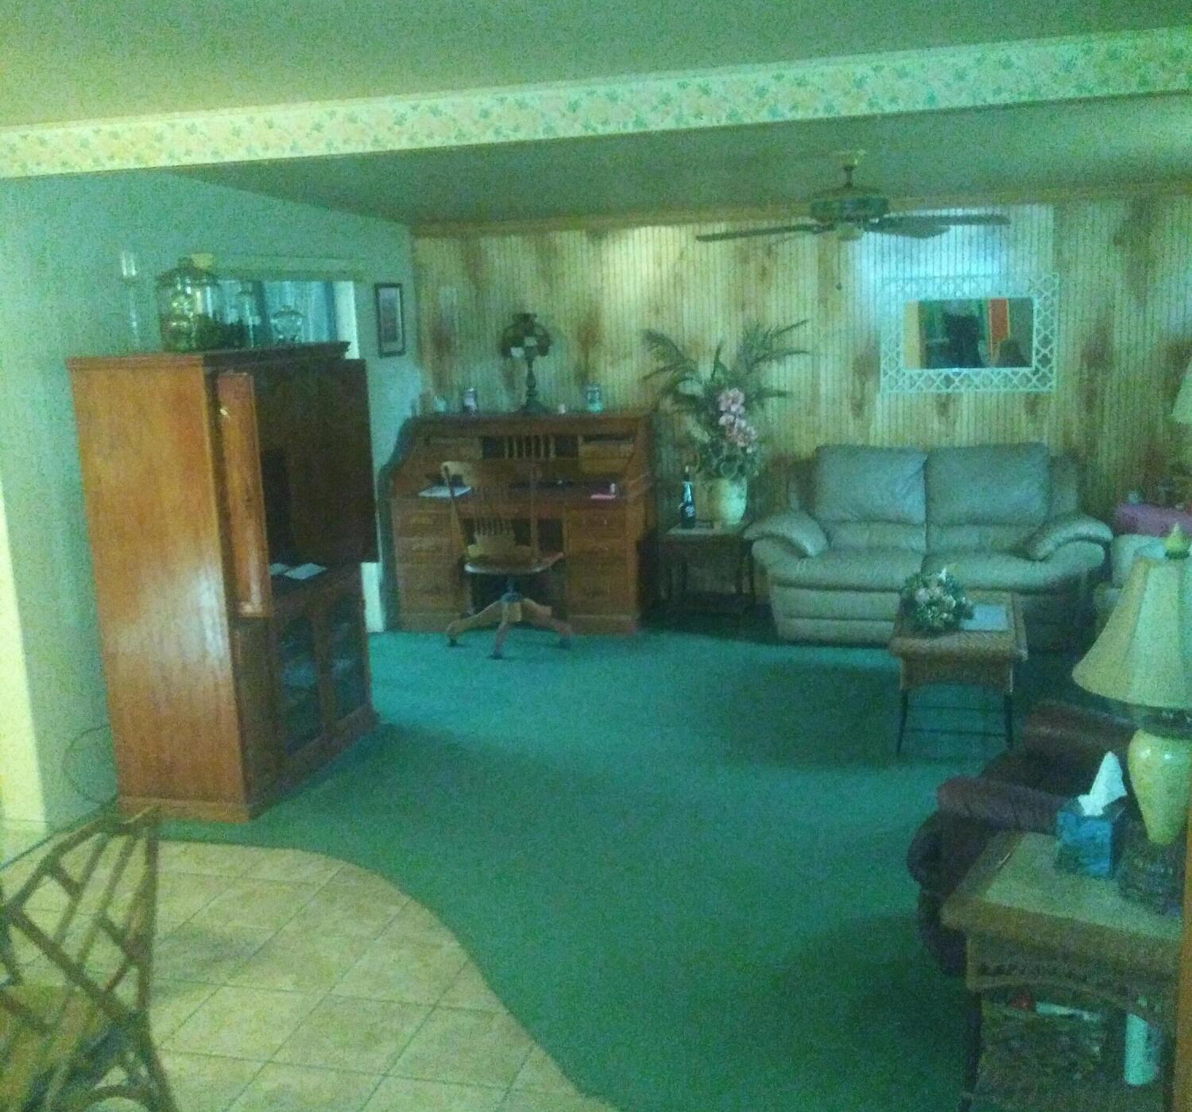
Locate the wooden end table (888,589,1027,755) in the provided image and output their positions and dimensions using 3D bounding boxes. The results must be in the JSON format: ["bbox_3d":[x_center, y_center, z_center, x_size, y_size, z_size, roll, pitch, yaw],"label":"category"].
[{"bbox_3d":[1.542,0.488,5.276,0.502,0.484,0.847,1,11,17],"label":"wooden end table"}]

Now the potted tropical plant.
[{"bbox_3d":[0.732,-0.735,6.971,0.920,1.125,0.720,0,11,13],"label":"potted tropical plant"}]

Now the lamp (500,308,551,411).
[{"bbox_3d":[-0.418,-1.141,7.320,0.310,0.585,0.310,-2,10,0],"label":"lamp"}]

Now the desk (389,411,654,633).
[{"bbox_3d":[-0.399,-0.213,7.434,1.491,1.226,0.693,0,11,14],"label":"desk"}]

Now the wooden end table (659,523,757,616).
[{"bbox_3d":[0.694,0.089,7.544,0.484,0.505,0.462,0,11,14],"label":"wooden end table"}]

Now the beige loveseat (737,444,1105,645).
[{"bbox_3d":[1.778,-0.101,6.769,1.810,0.990,0.920,0,11,13],"label":"beige loveseat"}]

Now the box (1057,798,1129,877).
[{"bbox_3d":[1.038,0.590,2.599,0.106,0.123,0.106,5,13,36],"label":"box"}]

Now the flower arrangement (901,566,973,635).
[{"bbox_3d":[1.397,0.162,5.079,0.302,0.246,0.277,0,11,14],"label":"flower arrangement"}]

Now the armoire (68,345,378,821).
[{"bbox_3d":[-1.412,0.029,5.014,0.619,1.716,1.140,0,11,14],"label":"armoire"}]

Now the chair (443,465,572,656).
[{"bbox_3d":[-0.482,-0.027,6.777,0.660,1.040,0.680,0,11,13],"label":"chair"}]

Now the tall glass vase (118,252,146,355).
[{"bbox_3d":[-1.682,-0.924,4.485,0.085,0.373,0.085,0,11,14],"label":"tall glass vase"}]

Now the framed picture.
[{"bbox_3d":[-1.202,-1.387,7.273,0.025,0.420,0.390,0,11,13],"label":"framed picture"}]

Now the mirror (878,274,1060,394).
[{"bbox_3d":[2.097,-1.249,6.989,0.951,0.639,0.030,0,11,13],"label":"mirror"}]

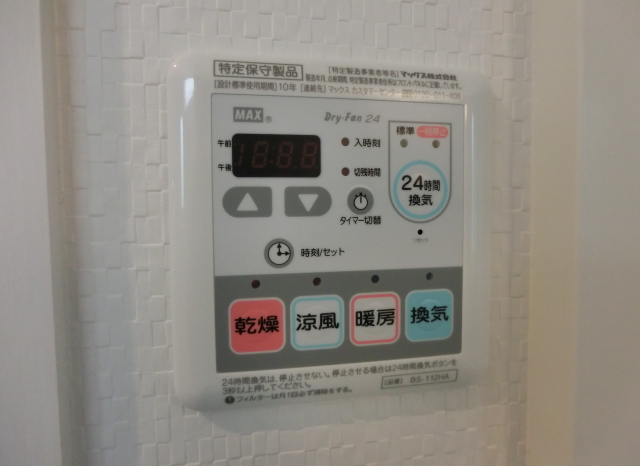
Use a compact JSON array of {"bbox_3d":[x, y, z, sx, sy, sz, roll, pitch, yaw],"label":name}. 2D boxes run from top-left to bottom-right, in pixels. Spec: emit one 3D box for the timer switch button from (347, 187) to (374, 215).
[{"bbox_3d":[0.015,-0.011,0.161,0.010,0.010,0.003,-1,3,-12],"label":"timer switch button"}]

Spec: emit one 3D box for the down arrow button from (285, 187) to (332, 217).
[{"bbox_3d":[-0.004,-0.011,0.157,0.017,0.011,0.003,-1,3,-12],"label":"down arrow button"}]

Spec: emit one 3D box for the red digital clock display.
[{"bbox_3d":[-0.015,-0.027,0.154,0.031,0.015,0.004,-1,3,-12],"label":"red digital clock display"}]

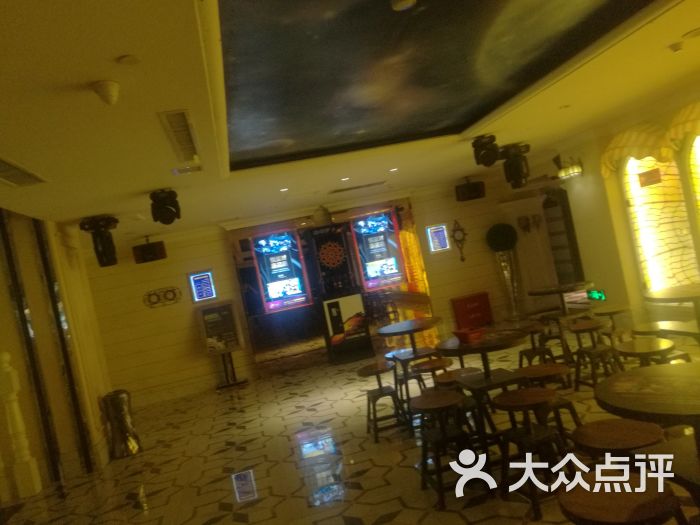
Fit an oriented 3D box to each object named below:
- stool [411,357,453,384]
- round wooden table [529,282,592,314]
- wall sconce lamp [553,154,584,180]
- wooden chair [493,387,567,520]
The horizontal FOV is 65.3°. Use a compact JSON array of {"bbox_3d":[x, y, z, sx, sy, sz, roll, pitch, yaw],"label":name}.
[{"bbox_3d":[0.699,1.073,4.267,0.345,0.558,0.345,-12,1,-11],"label":"stool"},{"bbox_3d":[2.501,0.707,6.314,0.700,0.810,0.700,-11,1,0],"label":"round wooden table"},{"bbox_3d":[2.642,-1.136,6.601,0.240,0.320,0.360,-12,1,-11],"label":"wall sconce lamp"},{"bbox_3d":[1.014,1.035,3.000,0.345,0.558,0.345,-12,1,-11],"label":"wooden chair"}]

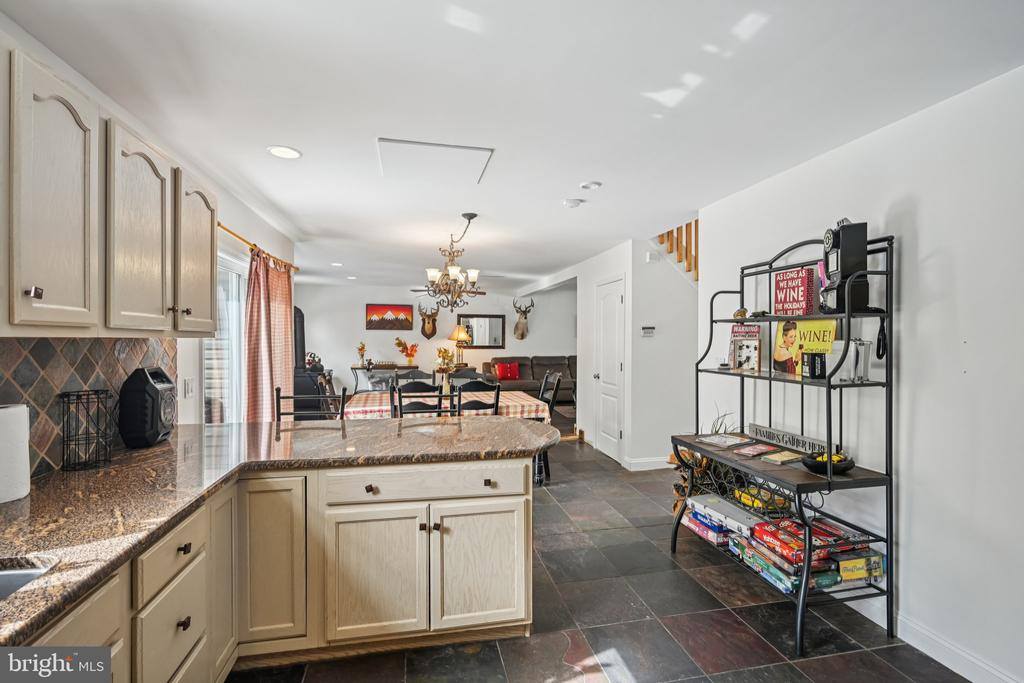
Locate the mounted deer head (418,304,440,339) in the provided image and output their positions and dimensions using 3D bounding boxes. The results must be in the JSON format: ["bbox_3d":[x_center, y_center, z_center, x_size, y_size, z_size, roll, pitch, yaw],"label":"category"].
[{"bbox_3d":[-1.640,-0.401,8.990,0.420,0.740,0.320,0,0,-11],"label":"mounted deer head"}]

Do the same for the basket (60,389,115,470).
[{"bbox_3d":[-1.593,0.331,1.713,0.150,0.280,0.150,0,0,-11],"label":"basket"}]

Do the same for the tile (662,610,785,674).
[{"bbox_3d":[0.955,1.380,2.106,0.395,0.012,0.395,0,0,-12],"label":"tile"}]

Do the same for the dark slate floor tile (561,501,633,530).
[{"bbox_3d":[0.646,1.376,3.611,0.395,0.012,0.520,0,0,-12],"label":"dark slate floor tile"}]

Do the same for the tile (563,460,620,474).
[{"bbox_3d":[0.796,1.392,4.983,0.405,0.014,0.405,0,0,-11],"label":"tile"}]

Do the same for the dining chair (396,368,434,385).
[{"bbox_3d":[-1.079,0.849,5.028,0.460,1.035,0.540,0,0,-12],"label":"dining chair"}]

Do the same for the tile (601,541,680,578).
[{"bbox_3d":[0.794,1.378,2.888,0.395,0.012,0.395,0,0,-12],"label":"tile"}]

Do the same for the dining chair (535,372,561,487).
[{"bbox_3d":[0.192,0.845,4.687,0.540,1.045,0.460,0,0,-12],"label":"dining chair"}]

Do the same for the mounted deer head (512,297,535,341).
[{"bbox_3d":[0.251,-0.502,9.932,0.480,0.950,0.550,0,0,-12],"label":"mounted deer head"}]

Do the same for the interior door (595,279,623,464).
[{"bbox_3d":[1.171,0.345,5.376,0.045,2.040,0.720,0,0,-12],"label":"interior door"}]

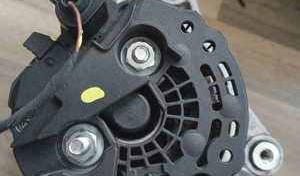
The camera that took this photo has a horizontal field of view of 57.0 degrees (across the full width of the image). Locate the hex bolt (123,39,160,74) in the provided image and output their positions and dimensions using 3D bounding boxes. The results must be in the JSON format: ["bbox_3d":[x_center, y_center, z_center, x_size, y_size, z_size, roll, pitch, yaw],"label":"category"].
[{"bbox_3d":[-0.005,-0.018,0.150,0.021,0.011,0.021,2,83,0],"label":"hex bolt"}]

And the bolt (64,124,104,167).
[{"bbox_3d":[-0.036,0.030,0.143,0.022,0.015,0.022,0,83,0],"label":"bolt"}]

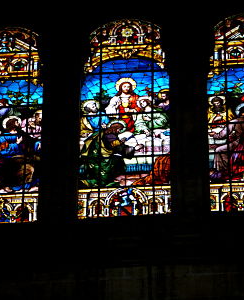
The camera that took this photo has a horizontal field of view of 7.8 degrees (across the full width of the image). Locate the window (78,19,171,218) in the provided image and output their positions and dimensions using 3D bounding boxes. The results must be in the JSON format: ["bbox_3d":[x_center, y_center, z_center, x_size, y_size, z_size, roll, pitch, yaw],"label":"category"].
[{"bbox_3d":[0.060,-0.603,30.101,1.720,4.240,0.100,-3,-37,4],"label":"window"}]

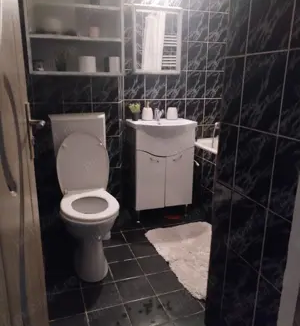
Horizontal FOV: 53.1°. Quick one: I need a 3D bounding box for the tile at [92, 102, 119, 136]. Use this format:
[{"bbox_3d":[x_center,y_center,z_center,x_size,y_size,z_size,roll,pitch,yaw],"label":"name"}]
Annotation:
[{"bbox_3d":[-0.333,-0.328,2.278,0.200,0.252,0.010,-5,16,-20],"label":"tile"}]

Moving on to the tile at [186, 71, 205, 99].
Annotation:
[{"bbox_3d":[0.430,-0.741,2.852,0.200,0.252,0.010,-5,16,-20],"label":"tile"}]

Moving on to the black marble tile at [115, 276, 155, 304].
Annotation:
[{"bbox_3d":[-0.089,0.754,1.802,0.200,0.010,0.200,-5,16,-20],"label":"black marble tile"}]

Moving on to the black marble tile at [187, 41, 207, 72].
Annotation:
[{"bbox_3d":[0.424,-0.959,2.698,0.193,0.246,0.010,-5,16,-20],"label":"black marble tile"}]

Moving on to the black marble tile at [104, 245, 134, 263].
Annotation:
[{"bbox_3d":[-0.225,0.653,2.155,0.200,0.010,0.200,-5,16,-20],"label":"black marble tile"}]

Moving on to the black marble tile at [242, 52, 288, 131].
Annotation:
[{"bbox_3d":[0.369,-0.231,0.992,0.010,0.246,0.193,-5,16,-20],"label":"black marble tile"}]

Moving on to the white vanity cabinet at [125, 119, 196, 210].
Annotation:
[{"bbox_3d":[0.078,0.003,2.692,0.560,0.745,0.400,-5,16,-20],"label":"white vanity cabinet"}]

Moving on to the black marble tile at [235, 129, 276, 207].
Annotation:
[{"bbox_3d":[0.366,0.008,1.058,0.010,0.246,0.193,-5,16,-20],"label":"black marble tile"}]

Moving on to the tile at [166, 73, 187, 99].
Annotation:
[{"bbox_3d":[0.247,-0.722,2.799,0.200,0.252,0.010,-5,16,-20],"label":"tile"}]

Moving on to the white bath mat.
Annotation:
[{"bbox_3d":[0.388,0.642,2.166,0.600,0.025,0.850,-5,16,-20],"label":"white bath mat"}]

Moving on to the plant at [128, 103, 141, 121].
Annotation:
[{"bbox_3d":[-0.134,-0.439,2.565,0.092,0.148,0.088,-5,16,-20],"label":"plant"}]

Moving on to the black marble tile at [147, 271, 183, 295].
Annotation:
[{"bbox_3d":[0.100,0.738,1.871,0.200,0.010,0.200,-5,16,-20],"label":"black marble tile"}]

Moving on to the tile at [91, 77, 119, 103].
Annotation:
[{"bbox_3d":[-0.330,-0.575,2.211,0.200,0.252,0.010,-5,16,-20],"label":"tile"}]

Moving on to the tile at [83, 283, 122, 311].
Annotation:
[{"bbox_3d":[-0.281,0.775,1.740,0.202,0.010,0.199,-5,16,-20],"label":"tile"}]

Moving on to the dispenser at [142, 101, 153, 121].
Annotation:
[{"bbox_3d":[-0.021,-0.454,2.637,0.092,0.160,0.092,1,15,0],"label":"dispenser"}]

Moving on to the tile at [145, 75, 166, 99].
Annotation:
[{"bbox_3d":[0.054,-0.688,2.633,0.193,0.246,0.010,-5,16,-20],"label":"tile"}]

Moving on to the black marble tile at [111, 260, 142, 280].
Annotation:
[{"bbox_3d":[-0.155,0.704,1.974,0.200,0.010,0.200,-5,16,-20],"label":"black marble tile"}]

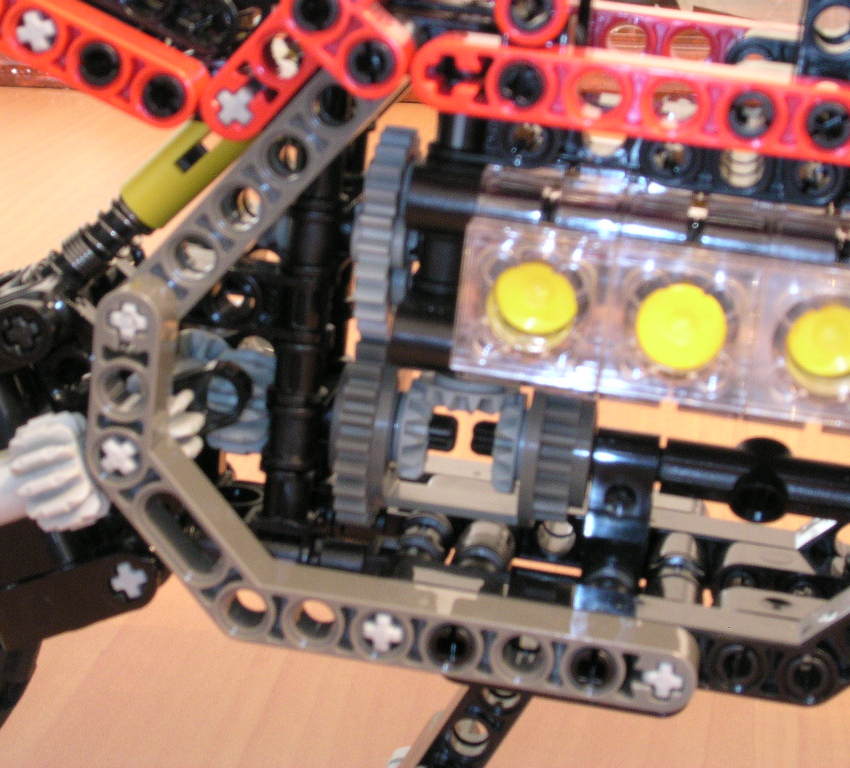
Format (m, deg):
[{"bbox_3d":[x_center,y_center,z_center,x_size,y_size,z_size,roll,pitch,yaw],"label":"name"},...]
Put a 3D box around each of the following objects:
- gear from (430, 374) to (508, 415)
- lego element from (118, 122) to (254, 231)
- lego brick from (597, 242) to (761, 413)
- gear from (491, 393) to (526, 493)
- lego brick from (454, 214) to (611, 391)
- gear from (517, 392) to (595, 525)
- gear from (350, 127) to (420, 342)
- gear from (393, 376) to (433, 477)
[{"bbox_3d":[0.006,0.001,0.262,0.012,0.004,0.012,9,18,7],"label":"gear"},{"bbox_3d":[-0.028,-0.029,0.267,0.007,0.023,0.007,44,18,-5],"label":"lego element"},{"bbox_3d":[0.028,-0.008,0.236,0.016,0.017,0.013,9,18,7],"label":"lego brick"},{"bbox_3d":[0.011,0.007,0.264,0.004,0.013,0.013,9,18,7],"label":"gear"},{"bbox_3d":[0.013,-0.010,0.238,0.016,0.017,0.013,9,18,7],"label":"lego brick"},{"bbox_3d":[0.017,0.008,0.263,0.007,0.018,0.018,9,18,7],"label":"gear"},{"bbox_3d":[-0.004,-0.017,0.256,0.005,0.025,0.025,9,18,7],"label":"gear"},{"bbox_3d":[-0.001,0.005,0.265,0.004,0.013,0.013,9,18,7],"label":"gear"}]

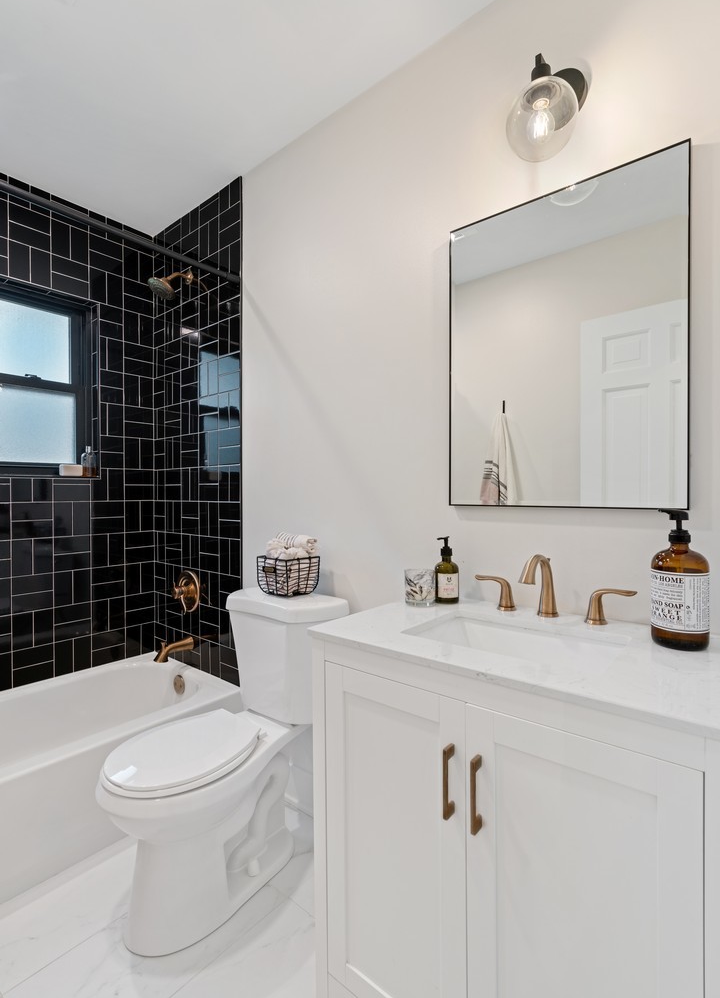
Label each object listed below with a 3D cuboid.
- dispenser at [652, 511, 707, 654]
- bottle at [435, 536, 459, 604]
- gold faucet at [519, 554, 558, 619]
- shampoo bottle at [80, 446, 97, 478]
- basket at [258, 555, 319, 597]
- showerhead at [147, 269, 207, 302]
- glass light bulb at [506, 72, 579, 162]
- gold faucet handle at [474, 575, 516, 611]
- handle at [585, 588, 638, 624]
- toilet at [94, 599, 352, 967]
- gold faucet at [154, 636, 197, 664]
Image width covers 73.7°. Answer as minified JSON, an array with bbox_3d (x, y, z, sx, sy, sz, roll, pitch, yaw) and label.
[{"bbox_3d":[0.610,0.149,0.915,0.095,0.257,0.093,0,0,-1],"label":"dispenser"},{"bbox_3d":[0.236,0.189,1.300,0.064,0.177,0.066,0,0,15],"label":"bottle"},{"bbox_3d":[0.410,0.202,1.097,0.049,0.152,0.180,0,0,40],"label":"gold faucet"},{"bbox_3d":[-1.273,-0.176,2.254,0.062,0.152,0.062,0,1,40],"label":"shampoo bottle"},{"bbox_3d":[-0.244,0.259,1.650,0.150,0.124,0.152,0,0,40],"label":"basket"},{"bbox_3d":[-0.848,-0.969,2.134,0.116,0.160,0.200,0,0,40],"label":"showerhead"},{"bbox_3d":[0.412,-0.859,1.089,0.153,0.152,0.153,0,1,40],"label":"glass light bulb"},{"bbox_3d":[0.347,0.240,1.236,0.115,0.077,0.048,0,1,40],"label":"gold faucet handle"},{"bbox_3d":[0.551,0.238,1.058,0.106,0.078,0.048,0,0,45],"label":"handle"},{"bbox_3d":[-0.403,0.734,1.447,0.440,0.790,0.705,0,1,40],"label":"toilet"},{"bbox_3d":[-0.829,0.677,2.160,0.063,0.094,0.176,0,1,40],"label":"gold faucet"}]

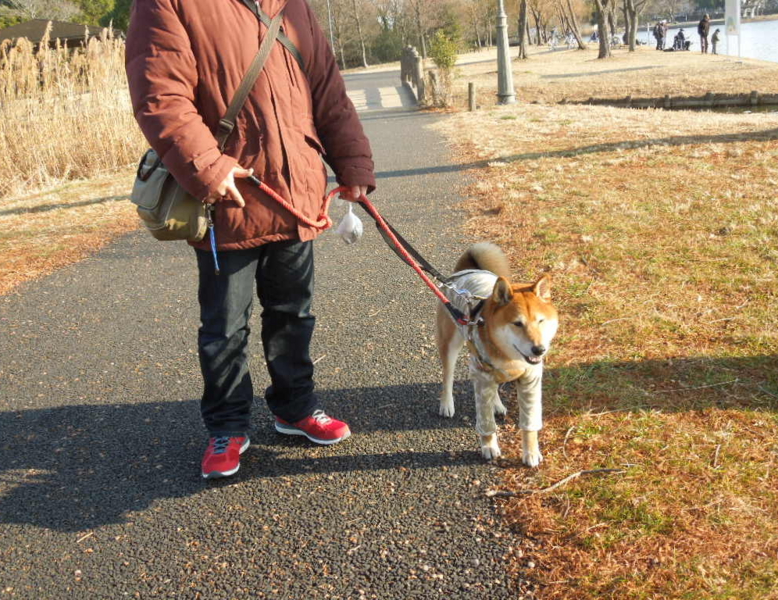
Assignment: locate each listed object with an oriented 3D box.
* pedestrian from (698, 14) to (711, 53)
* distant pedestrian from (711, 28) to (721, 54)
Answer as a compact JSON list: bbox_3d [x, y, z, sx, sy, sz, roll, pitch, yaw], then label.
[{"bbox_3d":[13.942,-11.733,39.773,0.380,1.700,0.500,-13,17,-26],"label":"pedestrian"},{"bbox_3d":[14.052,-11.074,38.656,0.330,1.080,0.340,-8,16,-10],"label":"distant pedestrian"}]

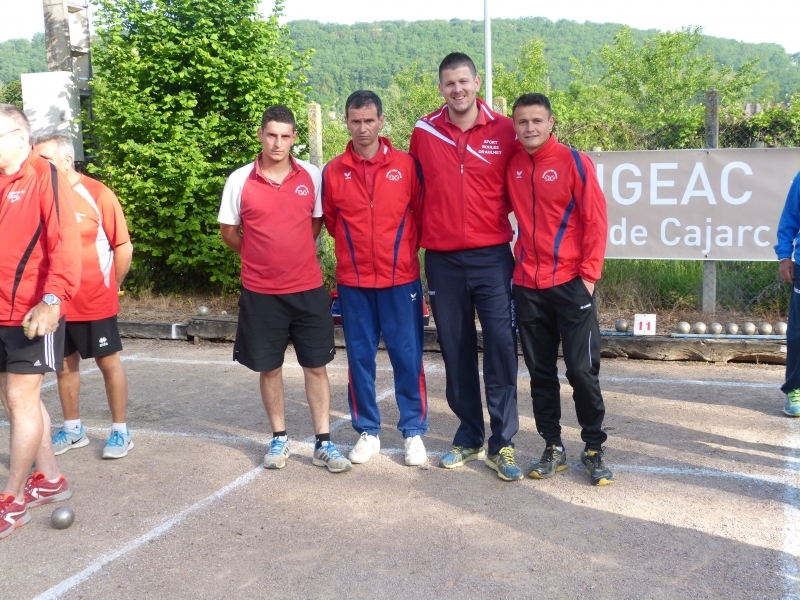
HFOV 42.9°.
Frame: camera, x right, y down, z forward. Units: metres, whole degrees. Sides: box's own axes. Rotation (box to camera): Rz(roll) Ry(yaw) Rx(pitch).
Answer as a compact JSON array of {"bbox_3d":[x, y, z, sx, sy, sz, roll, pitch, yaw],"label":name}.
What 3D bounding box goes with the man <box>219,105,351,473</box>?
[{"bbox_3d":[-0.577,-0.069,5.056,0.560,1.770,0.360,-3,8,-10],"label":"man"}]

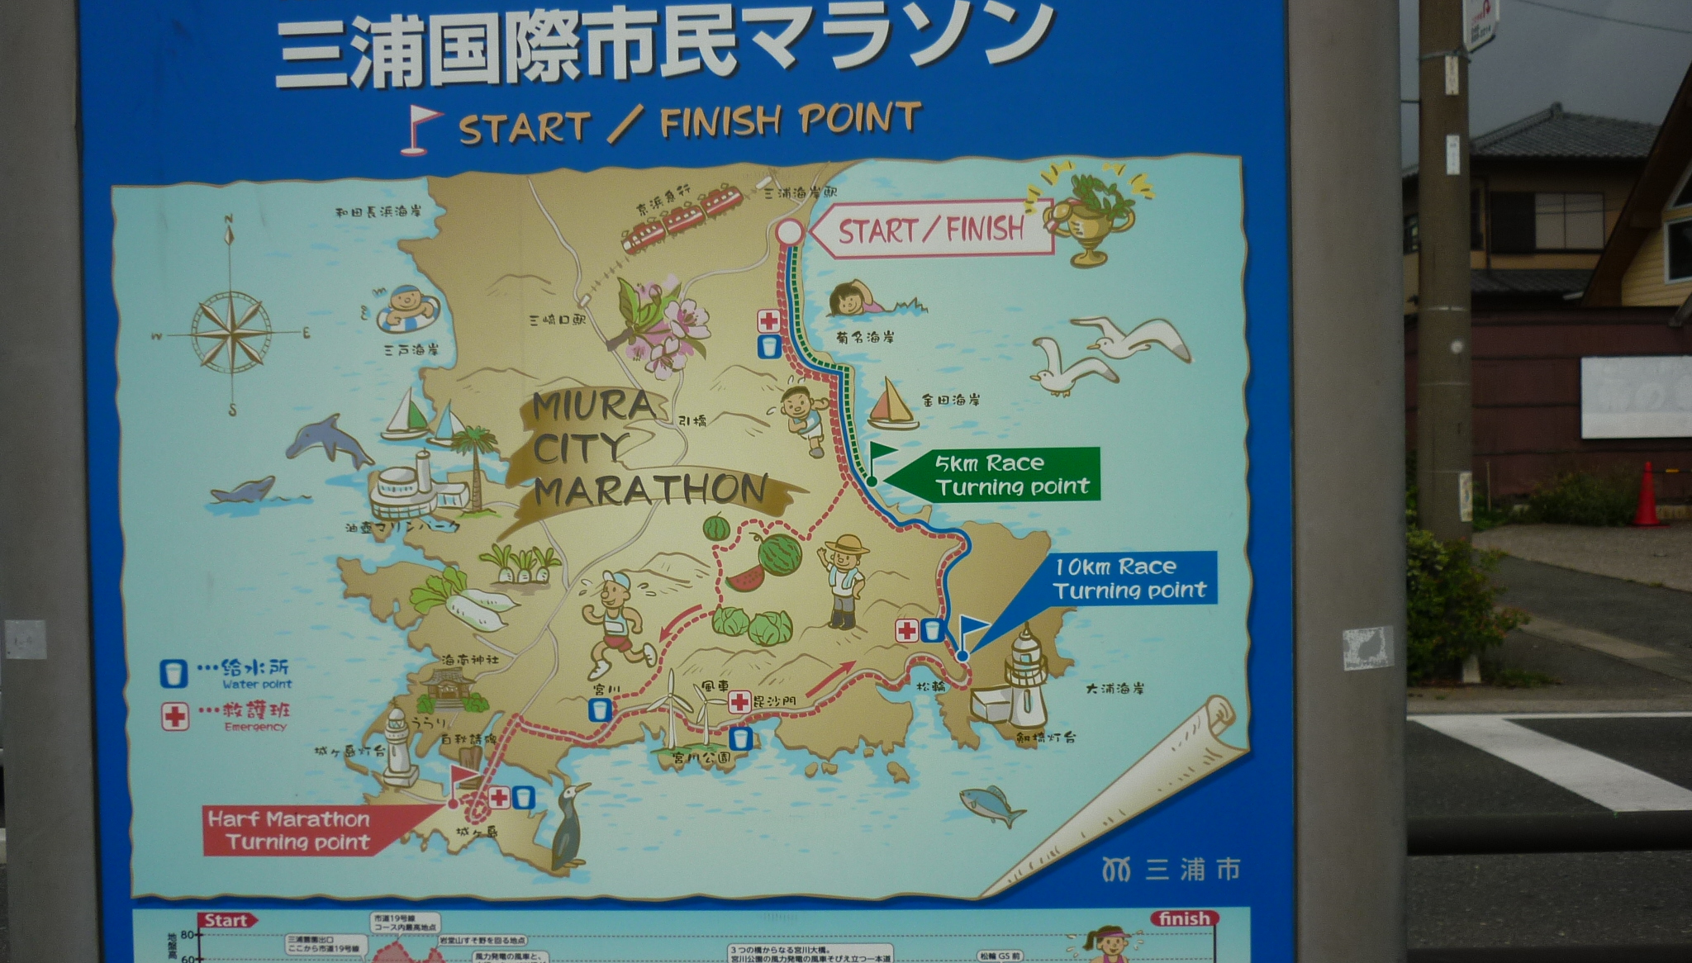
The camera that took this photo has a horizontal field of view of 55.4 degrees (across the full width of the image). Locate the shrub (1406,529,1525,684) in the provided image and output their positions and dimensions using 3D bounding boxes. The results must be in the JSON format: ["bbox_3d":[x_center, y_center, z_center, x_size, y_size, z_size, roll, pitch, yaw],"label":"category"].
[{"bbox_3d":[3.680,0.770,10.150,1.080,0.970,0.920,-1,1,0],"label":"shrub"}]

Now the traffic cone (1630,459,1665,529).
[{"bbox_3d":[8.540,0.142,17.150,0.390,0.700,0.390,0,1,18],"label":"traffic cone"}]

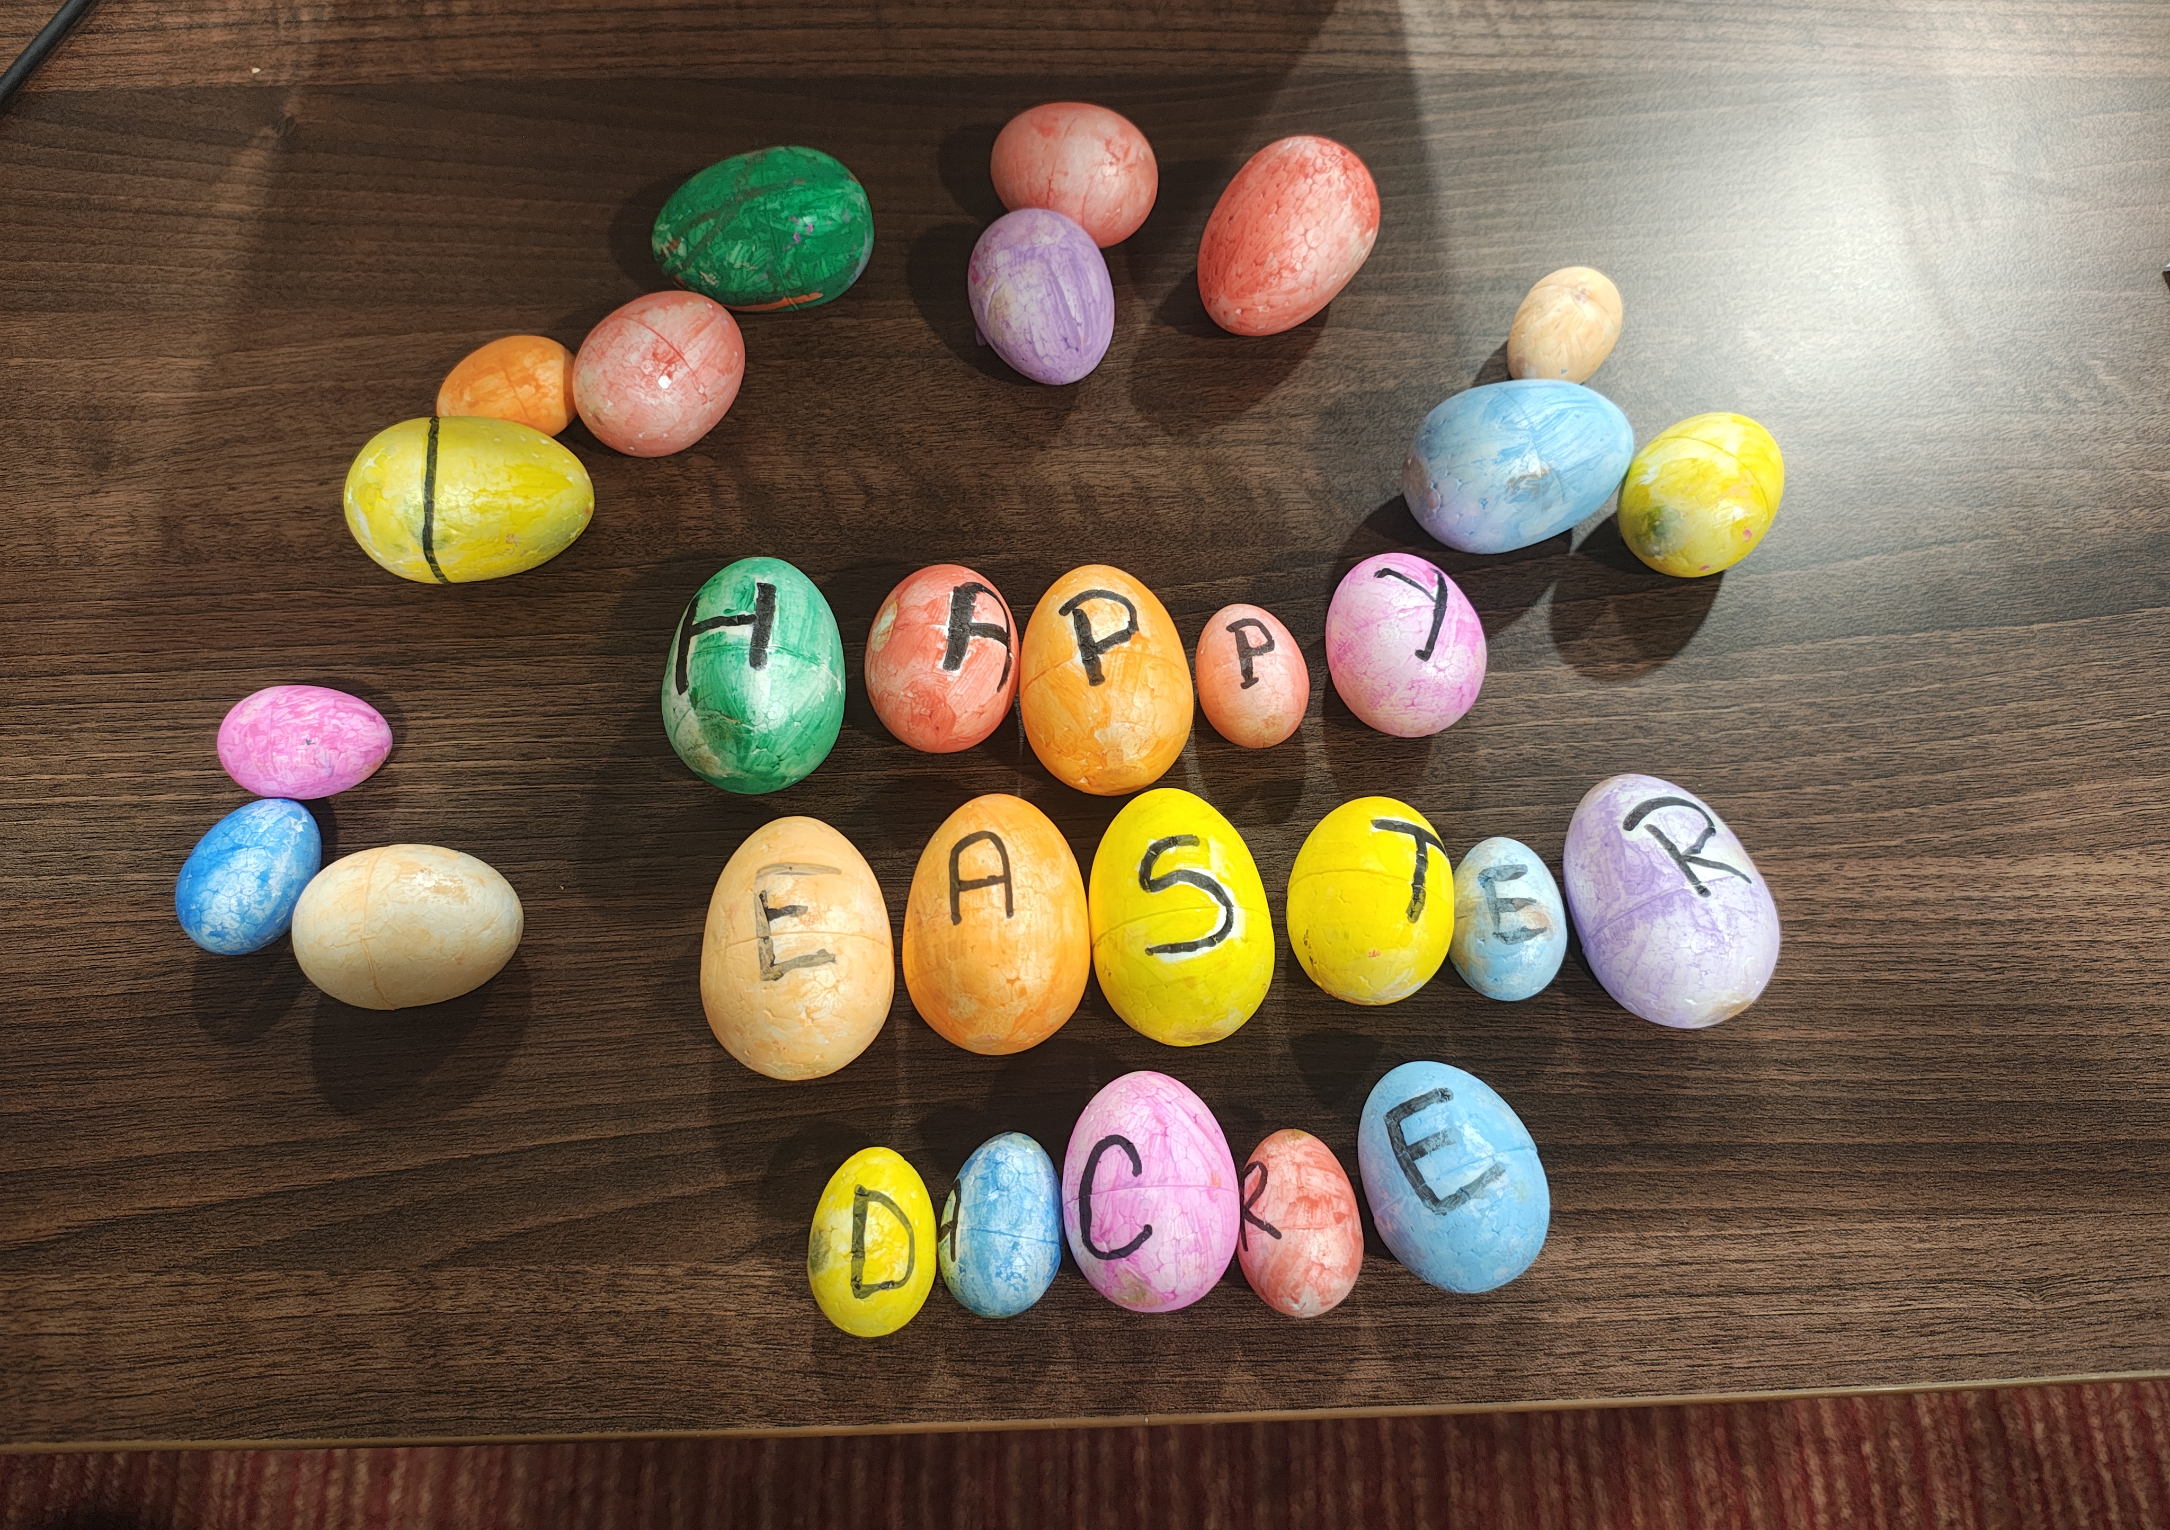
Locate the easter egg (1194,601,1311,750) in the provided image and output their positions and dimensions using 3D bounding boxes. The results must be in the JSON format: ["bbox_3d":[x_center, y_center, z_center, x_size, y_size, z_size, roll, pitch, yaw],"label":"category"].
[{"bbox_3d":[0.049,-0.026,0.468,0.033,0.033,0.044,-11,69,-5],"label":"easter egg"}]

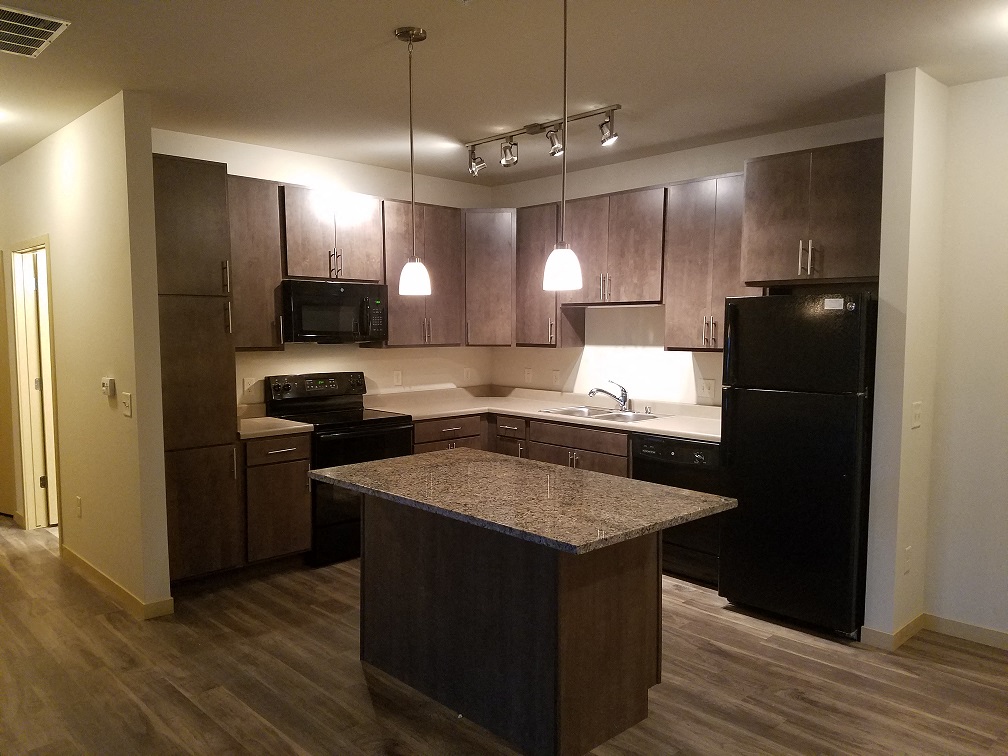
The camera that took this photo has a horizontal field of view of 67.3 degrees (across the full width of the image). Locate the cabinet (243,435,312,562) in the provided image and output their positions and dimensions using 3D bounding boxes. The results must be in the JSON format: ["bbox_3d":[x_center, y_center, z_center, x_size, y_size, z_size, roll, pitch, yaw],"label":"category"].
[{"bbox_3d":[-1.603,0.739,4.892,0.470,0.823,0.627,-4,6,-44],"label":"cabinet"}]

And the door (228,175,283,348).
[{"bbox_3d":[-1.603,-0.710,4.793,0.410,1.043,0.024,-4,6,-43],"label":"door"}]

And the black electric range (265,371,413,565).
[{"bbox_3d":[-1.113,0.581,5.203,0.762,1.177,0.665,-4,5,-43],"label":"black electric range"}]

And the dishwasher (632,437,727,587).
[{"bbox_3d":[1.221,0.767,4.783,0.610,0.865,0.604,-4,5,-43],"label":"dishwasher"}]

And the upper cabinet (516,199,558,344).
[{"bbox_3d":[0.364,-0.787,5.931,0.325,1.073,0.460,-4,6,-44],"label":"upper cabinet"}]

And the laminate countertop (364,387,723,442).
[{"bbox_3d":[0.333,0.234,5.282,1.365,0.132,2.690,-4,6,-44],"label":"laminate countertop"}]

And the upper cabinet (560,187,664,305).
[{"bbox_3d":[0.843,-0.892,5.324,0.322,0.775,0.920,-4,5,-43],"label":"upper cabinet"}]

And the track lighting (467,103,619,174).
[{"bbox_3d":[0.193,-1.405,4.542,0.130,0.225,1.260,-4,6,-44],"label":"track lighting"}]

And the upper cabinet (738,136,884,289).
[{"bbox_3d":[1.828,-0.865,4.172,0.630,0.683,0.770,-4,6,-44],"label":"upper cabinet"}]

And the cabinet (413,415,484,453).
[{"bbox_3d":[-0.606,0.697,5.750,0.710,0.870,0.620,-4,5,-43],"label":"cabinet"}]

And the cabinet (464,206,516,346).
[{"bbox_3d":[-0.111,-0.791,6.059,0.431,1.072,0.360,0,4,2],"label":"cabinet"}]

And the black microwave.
[{"bbox_3d":[-1.234,-0.449,5.317,0.755,0.412,0.400,-4,6,-44],"label":"black microwave"}]

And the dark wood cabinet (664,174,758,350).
[{"bbox_3d":[1.394,-0.704,4.753,0.322,1.072,0.685,-4,5,-43],"label":"dark wood cabinet"}]

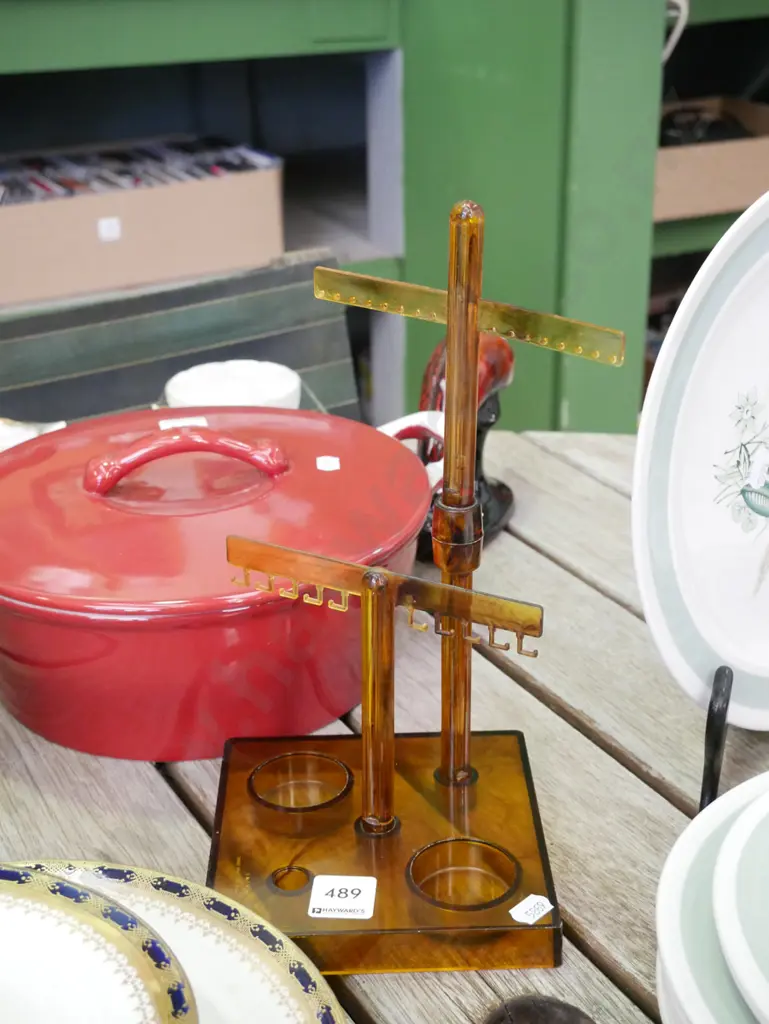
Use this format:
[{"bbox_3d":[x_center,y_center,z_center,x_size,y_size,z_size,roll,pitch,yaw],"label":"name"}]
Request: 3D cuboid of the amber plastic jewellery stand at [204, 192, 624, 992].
[{"bbox_3d":[0.005,0.023,0.582,0.170,0.297,0.164,-1,24,-1],"label":"amber plastic jewellery stand"}]

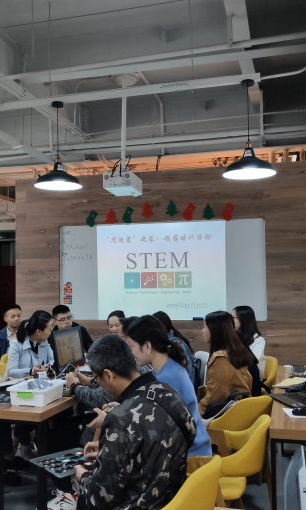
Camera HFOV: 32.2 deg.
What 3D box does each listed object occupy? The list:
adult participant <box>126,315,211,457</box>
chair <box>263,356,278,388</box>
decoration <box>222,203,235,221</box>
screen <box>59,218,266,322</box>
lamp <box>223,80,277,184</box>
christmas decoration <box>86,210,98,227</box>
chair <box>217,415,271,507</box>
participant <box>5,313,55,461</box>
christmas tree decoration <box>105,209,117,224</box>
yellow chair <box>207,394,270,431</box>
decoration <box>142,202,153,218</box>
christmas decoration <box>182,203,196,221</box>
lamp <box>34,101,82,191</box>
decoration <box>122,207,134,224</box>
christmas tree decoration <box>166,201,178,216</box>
[{"bbox_3d":[0.035,0.962,2.635,0.660,1.280,0.460,-1,-3,12],"label":"adult participant"},{"bbox_3d":[0.779,1.292,4.672,0.560,0.800,0.560,-1,-3,3],"label":"chair"},{"bbox_3d":[0.835,-0.473,5.848,0.147,0.206,0.020,-2,-3,15],"label":"decoration"},{"bbox_3d":[0.054,0.187,6.014,2.407,1.112,0.040,-2,-3,15],"label":"screen"},{"bbox_3d":[0.699,-0.925,3.865,0.387,0.690,0.387,-2,-3,15],"label":"lamp"},{"bbox_3d":[-0.717,-0.426,6.256,0.151,0.202,0.020,-2,-3,15],"label":"christmas decoration"},{"bbox_3d":[0.354,1.202,2.633,0.550,0.790,0.540,-1,-3,5],"label":"chair"},{"bbox_3d":[-0.973,1.088,4.352,0.650,1.230,0.450,-3,-3,35],"label":"participant"},{"bbox_3d":[-0.490,-0.442,6.197,0.143,0.183,0.020,-2,-3,15],"label":"christmas tree decoration"},{"bbox_3d":[0.424,1.226,3.143,0.550,0.790,0.540,-2,-3,21],"label":"yellow chair"},{"bbox_3d":[-0.069,-0.534,6.344,0.149,0.193,0.012,-2,-3,14],"label":"decoration"},{"bbox_3d":[0.430,-0.502,6.213,0.158,0.213,0.012,-2,-3,14],"label":"christmas decoration"},{"bbox_3d":[-0.748,-0.879,4.191,0.380,0.673,0.380,-1,-3,0],"label":"lamp"},{"bbox_3d":[-0.299,-0.474,6.401,0.152,0.215,0.012,-2,-3,14],"label":"decoration"},{"bbox_3d":[0.214,-0.524,6.014,0.135,0.183,0.020,-2,-3,15],"label":"christmas tree decoration"}]

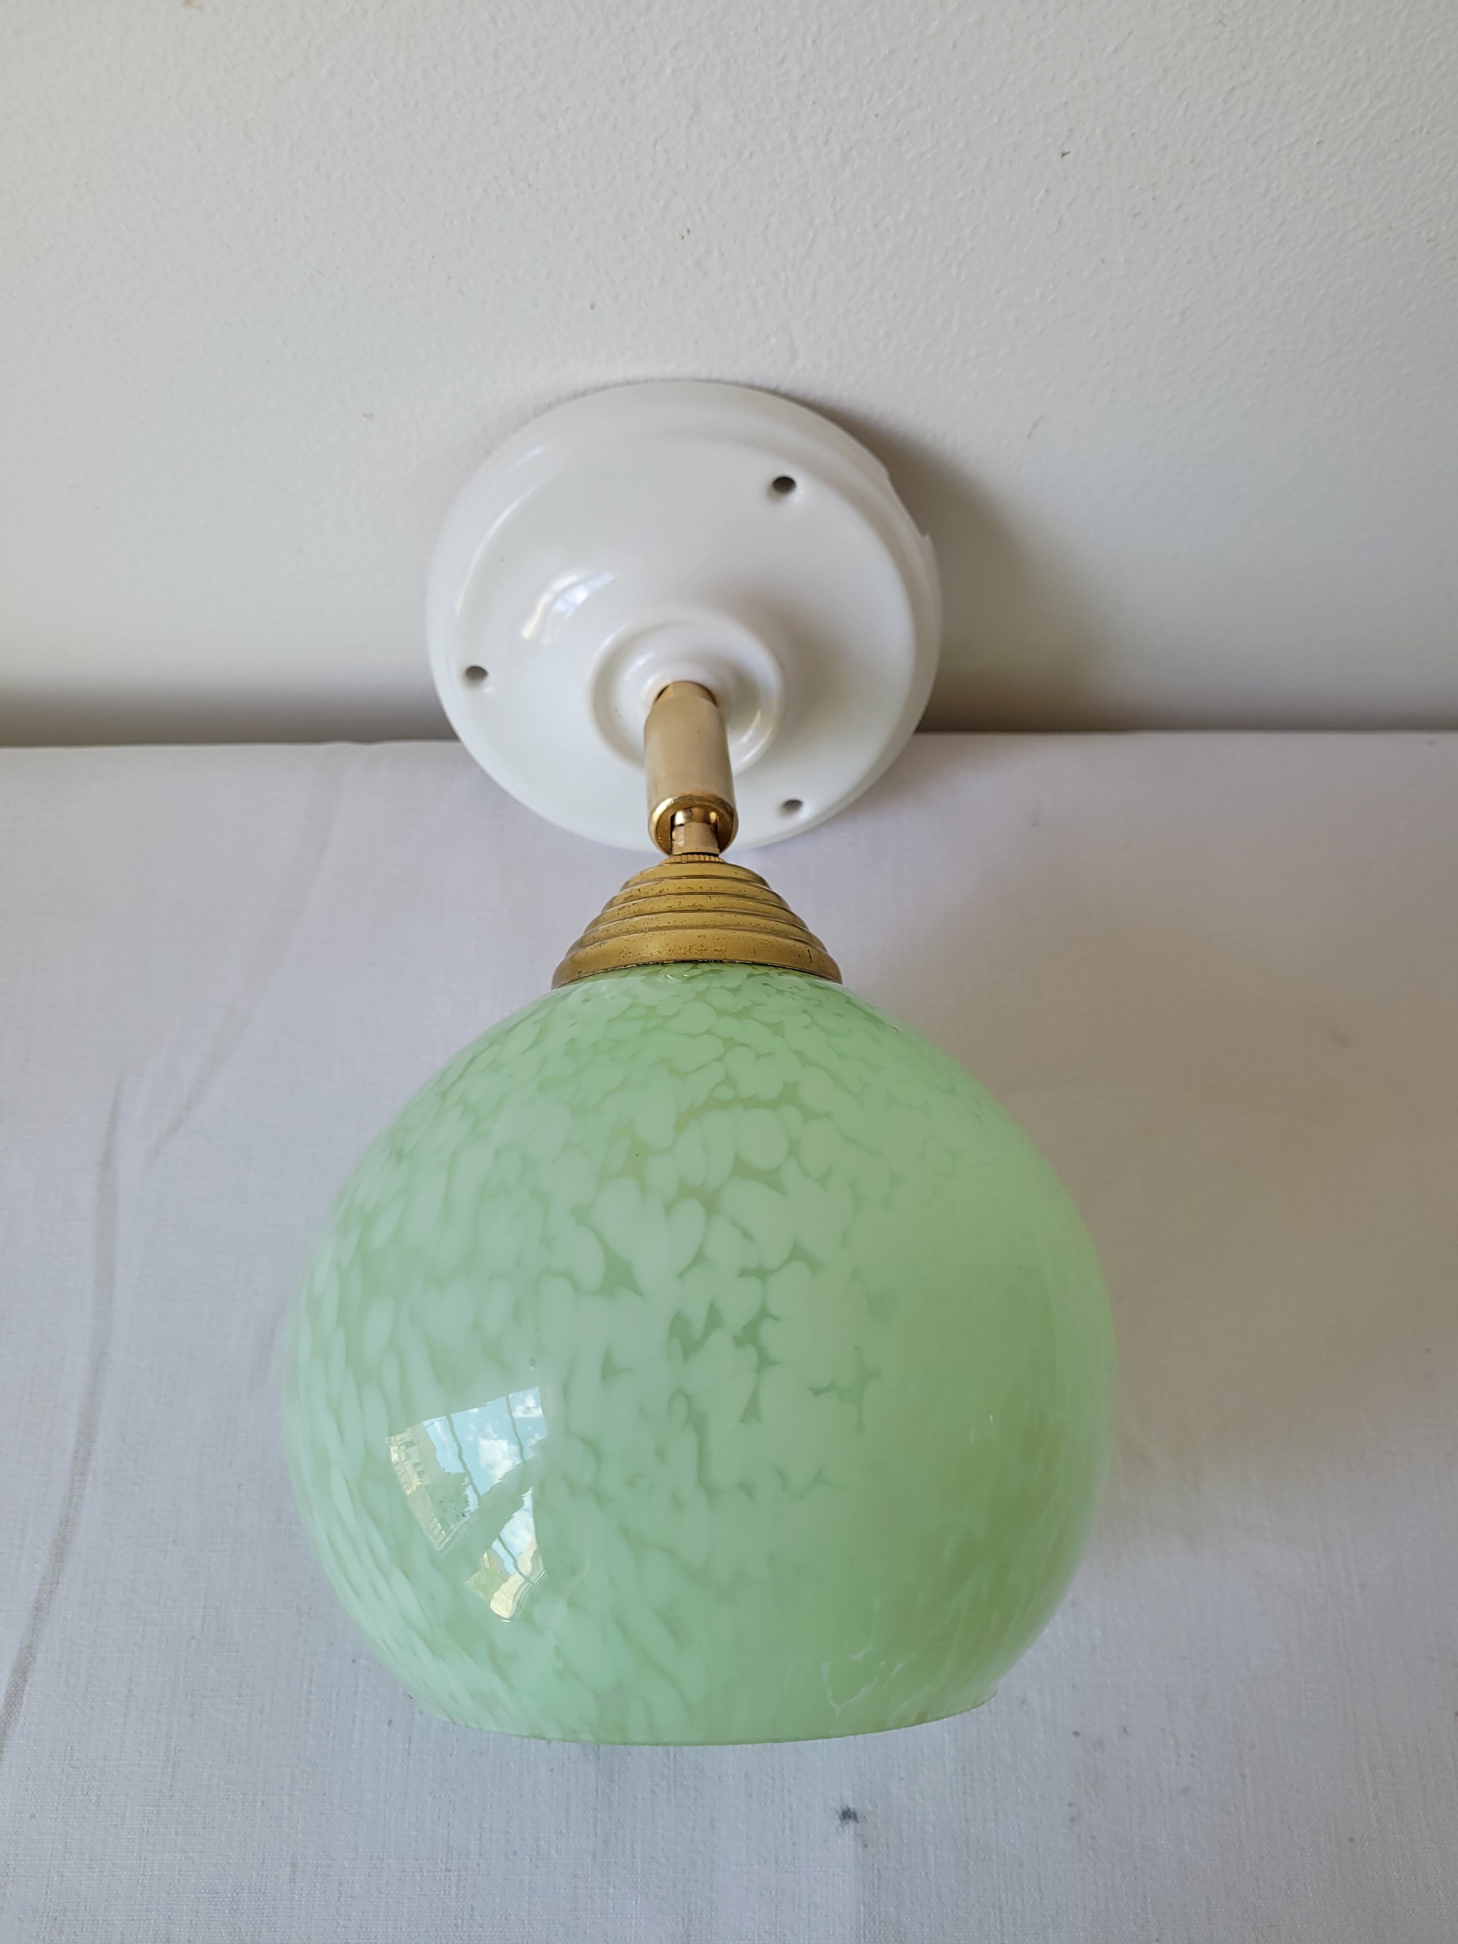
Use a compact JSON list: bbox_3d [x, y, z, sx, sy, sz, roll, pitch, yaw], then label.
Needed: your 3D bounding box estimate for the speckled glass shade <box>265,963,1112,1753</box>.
[{"bbox_3d":[-0.005,0.055,0.281,0.151,0.151,0.147,-1,74,0],"label":"speckled glass shade"}]

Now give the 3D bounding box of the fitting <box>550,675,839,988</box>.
[{"bbox_3d":[-0.007,-0.033,0.306,0.063,0.063,0.084,-1,74,0],"label":"fitting"}]

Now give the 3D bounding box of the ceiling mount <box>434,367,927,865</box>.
[{"bbox_3d":[-0.010,-0.073,0.351,0.126,0.126,0.031,-1,43,-1],"label":"ceiling mount"}]

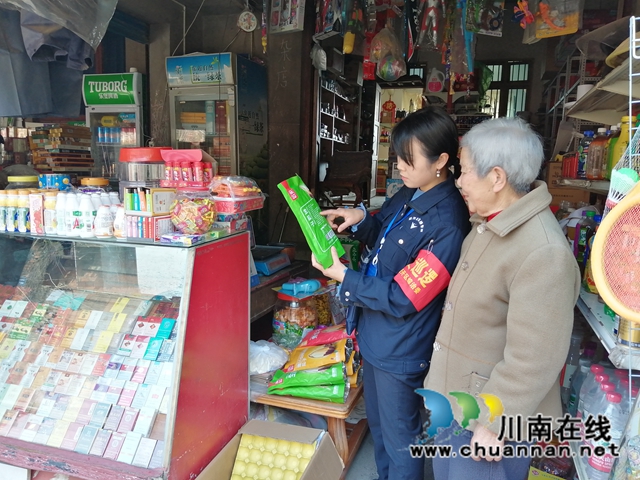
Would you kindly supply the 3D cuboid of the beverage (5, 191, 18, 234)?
[{"bbox_3d":[-1.107,-0.109,1.722,0.043,0.149,0.043,4,9,13],"label":"beverage"}]

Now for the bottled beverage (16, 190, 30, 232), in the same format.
[{"bbox_3d":[-1.064,-0.107,1.717,0.043,0.149,0.043,4,9,13],"label":"bottled beverage"}]

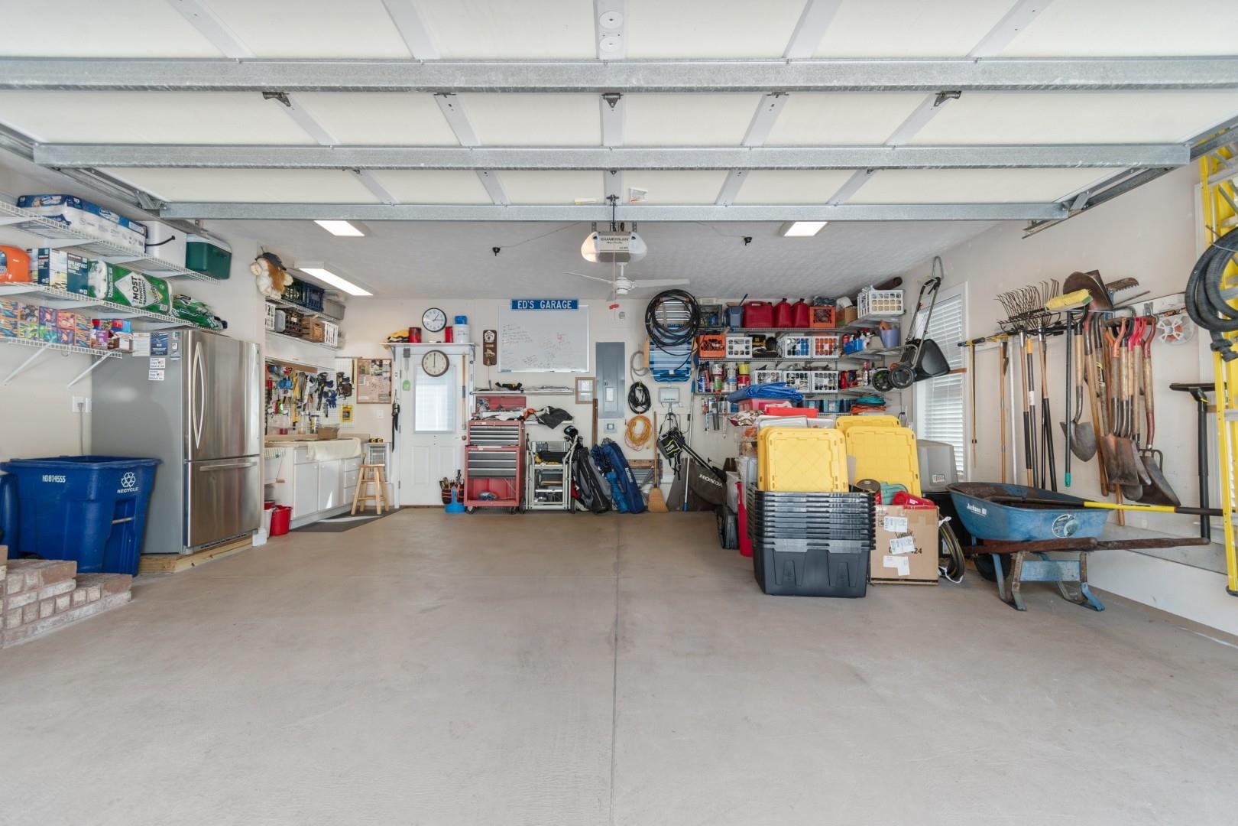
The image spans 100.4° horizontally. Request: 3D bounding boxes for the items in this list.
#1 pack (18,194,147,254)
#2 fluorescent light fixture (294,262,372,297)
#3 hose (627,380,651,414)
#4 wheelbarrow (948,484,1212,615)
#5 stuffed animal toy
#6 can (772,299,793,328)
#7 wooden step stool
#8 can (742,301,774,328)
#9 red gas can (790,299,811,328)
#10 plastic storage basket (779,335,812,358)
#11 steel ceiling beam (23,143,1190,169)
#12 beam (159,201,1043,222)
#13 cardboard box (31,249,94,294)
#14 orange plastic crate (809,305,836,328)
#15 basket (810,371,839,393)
[{"bbox_3d":[-4.105,-1.433,3.985,0.360,0.225,0.620,0,-1,0],"label":"pack"},{"bbox_3d":[-3.218,-1.509,5.911,0.285,0.070,1.220,0,-1,0],"label":"fluorescent light fixture"},{"bbox_3d":[0.276,-0.207,6.876,0.310,0.440,0.100,0,-1,0],"label":"hose"},{"bbox_3d":[2.785,0.879,3.370,0.680,0.710,1.430,0,-1,0],"label":"wheelbarrow"},{"bbox_3d":[-3.388,-1.327,5.027,0.270,0.450,0.400,-1,-1,30],"label":"stuffed animal toy"},{"bbox_3d":[2.153,-1.300,6.760,0.255,0.365,0.340,0,-1,0],"label":"can"},{"bbox_3d":[-3.260,0.994,6.750,0.370,0.620,0.360,0,-1,0],"label":"wooden step stool"},{"bbox_3d":[1.770,-1.249,6.690,0.395,0.335,0.240,0,-1,0],"label":"can"},{"bbox_3d":[2.318,-1.270,6.733,0.220,0.370,0.350,0,-1,0],"label":"red gas can"},{"bbox_3d":[2.300,-0.858,6.800,0.349,0.275,0.380,0,-1,0],"label":"plastic storage basket"},{"bbox_3d":[-0.026,-1.083,2.200,4.870,0.080,0.085,0,-1,0],"label":"steel ceiling beam"},{"bbox_3d":[-0.024,-1.087,2.804,4.870,0.090,0.055,0,-1,0],"label":"beam"},{"bbox_3d":[-4.015,-1.000,3.695,0.175,0.267,0.257,0,-1,0],"label":"cardboard box"},{"bbox_3d":[2.679,-1.246,6.780,0.330,0.275,0.330,0,-1,0],"label":"orange plastic crate"},{"bbox_3d":[2.610,-0.397,6.730,0.340,0.270,0.370,0,-1,0],"label":"basket"}]

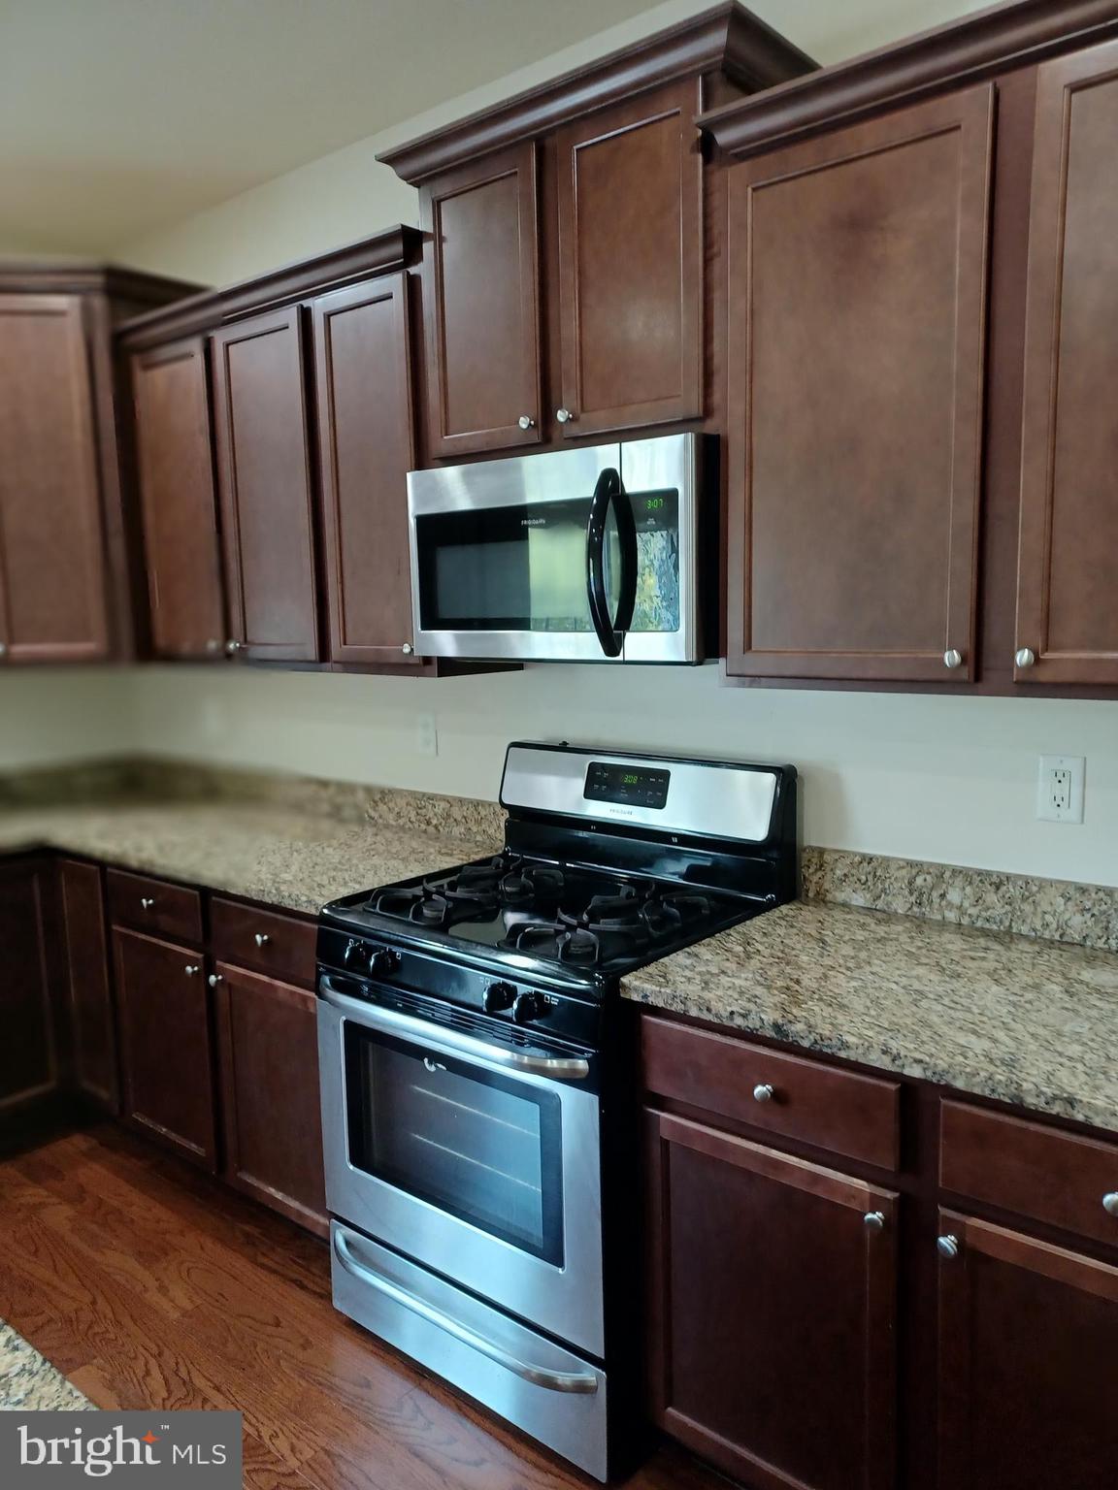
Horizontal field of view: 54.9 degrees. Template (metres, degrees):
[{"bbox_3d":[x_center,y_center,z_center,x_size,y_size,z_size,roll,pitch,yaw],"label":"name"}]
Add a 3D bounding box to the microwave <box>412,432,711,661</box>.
[{"bbox_3d":[0.070,-0.388,2.272,0.754,0.408,0.410,5,9,40],"label":"microwave"}]

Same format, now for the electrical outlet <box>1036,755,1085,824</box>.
[{"bbox_3d":[0.888,0.080,1.906,0.073,0.116,0.012,5,9,40],"label":"electrical outlet"}]

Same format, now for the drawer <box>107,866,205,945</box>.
[{"bbox_3d":[-0.885,0.387,2.962,0.448,0.135,0.520,5,9,40],"label":"drawer"}]

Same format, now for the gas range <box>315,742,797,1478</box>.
[{"bbox_3d":[-0.017,0.646,2.272,0.757,1.190,0.705,5,9,40],"label":"gas range"}]

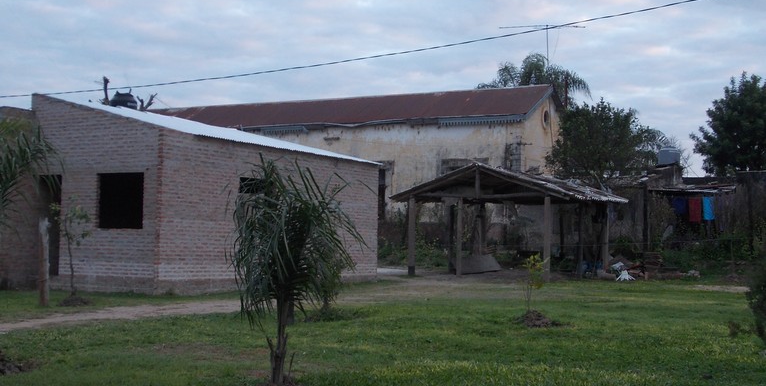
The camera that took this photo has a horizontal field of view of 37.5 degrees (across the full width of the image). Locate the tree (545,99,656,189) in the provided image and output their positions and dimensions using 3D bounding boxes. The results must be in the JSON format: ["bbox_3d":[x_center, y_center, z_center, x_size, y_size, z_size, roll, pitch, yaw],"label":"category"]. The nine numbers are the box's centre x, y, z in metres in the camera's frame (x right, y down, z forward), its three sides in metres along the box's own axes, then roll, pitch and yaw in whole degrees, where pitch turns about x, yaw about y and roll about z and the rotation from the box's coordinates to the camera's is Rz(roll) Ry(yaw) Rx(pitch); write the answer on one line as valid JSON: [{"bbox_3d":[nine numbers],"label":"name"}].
[{"bbox_3d":[6.732,-0.260,34.854,3.550,5.352,3.550,1,-3,0],"label":"tree"}]

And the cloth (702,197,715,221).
[{"bbox_3d":[9.232,0.440,32.000,0.360,0.680,0.060,-1,-4,29],"label":"cloth"}]

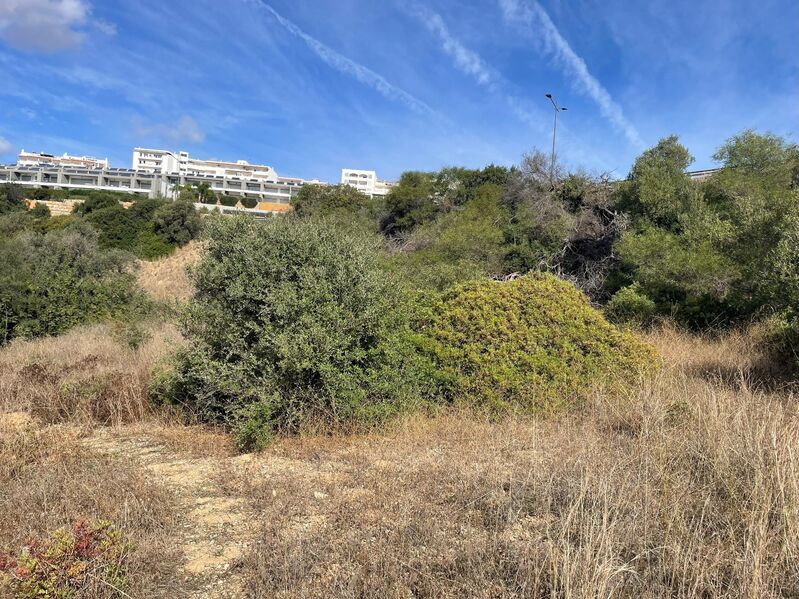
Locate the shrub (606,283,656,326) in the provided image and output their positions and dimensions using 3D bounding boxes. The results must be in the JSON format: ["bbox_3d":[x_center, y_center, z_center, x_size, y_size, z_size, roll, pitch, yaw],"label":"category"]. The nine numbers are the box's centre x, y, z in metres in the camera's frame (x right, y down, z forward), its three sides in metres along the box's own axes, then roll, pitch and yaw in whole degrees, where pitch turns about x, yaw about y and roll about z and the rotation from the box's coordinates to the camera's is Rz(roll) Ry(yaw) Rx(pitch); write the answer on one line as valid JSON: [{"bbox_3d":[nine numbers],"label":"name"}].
[{"bbox_3d":[5.104,0.132,13.200,0.980,0.980,0.900,3,4,0],"label":"shrub"}]

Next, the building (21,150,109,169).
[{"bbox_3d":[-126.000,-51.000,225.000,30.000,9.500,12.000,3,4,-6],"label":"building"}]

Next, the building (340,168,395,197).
[{"bbox_3d":[-12.000,-43.312,225.000,19.000,12.000,13.000,3,4,-7],"label":"building"}]

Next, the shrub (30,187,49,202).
[{"bbox_3d":[-74.792,-21.771,125.000,3.600,3.300,3.100,2,4,-11],"label":"shrub"}]

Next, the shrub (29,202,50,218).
[{"bbox_3d":[-63.000,-15.487,105.000,3.300,2.800,2.800,2,4,-11],"label":"shrub"}]

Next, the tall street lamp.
[{"bbox_3d":[11.737,-10.725,45.000,0.600,9.600,4.000,4,4,15],"label":"tall street lamp"}]

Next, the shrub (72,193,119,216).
[{"bbox_3d":[-48.133,-14.962,95.000,6.100,3.700,4.800,2,4,-11],"label":"shrub"}]

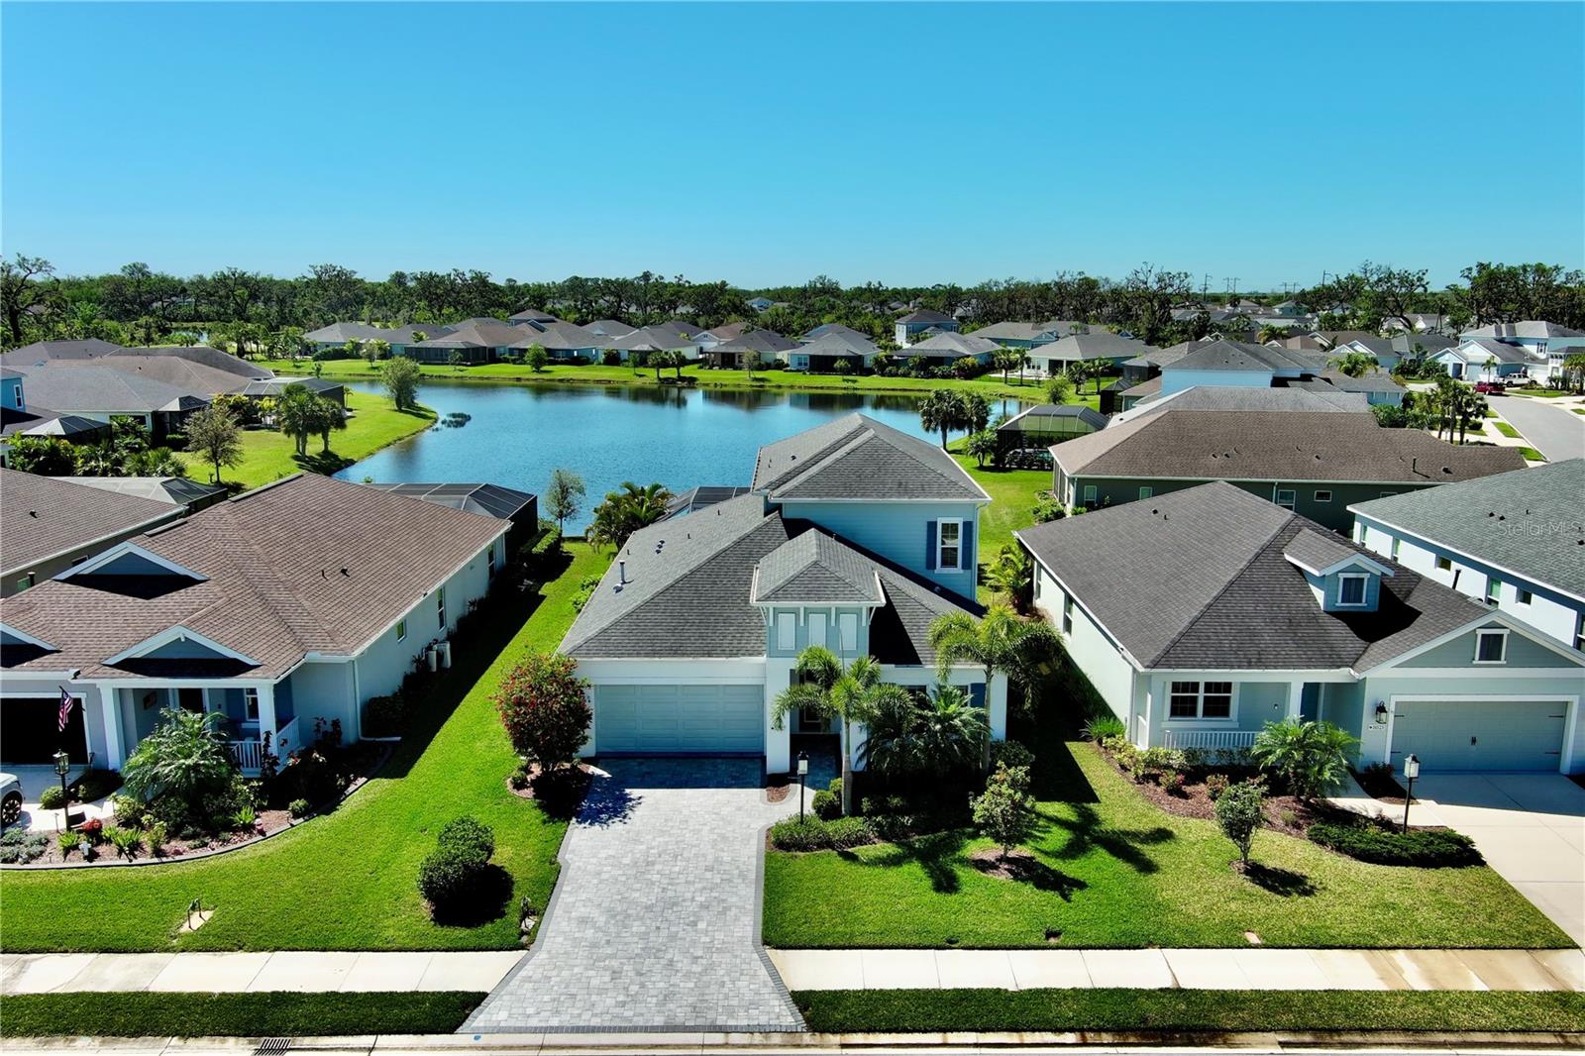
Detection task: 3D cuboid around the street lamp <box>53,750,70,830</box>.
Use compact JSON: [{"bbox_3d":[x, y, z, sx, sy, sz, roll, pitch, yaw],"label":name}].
[{"bbox_3d":[-18.200,6.543,31.850,0.330,2.150,0.330,0,11,0],"label":"street lamp"}]

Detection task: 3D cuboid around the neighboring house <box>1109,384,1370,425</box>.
[{"bbox_3d":[34.700,-7.974,99.800,20.700,6.100,13.200,2,11,12],"label":"neighboring house"}]

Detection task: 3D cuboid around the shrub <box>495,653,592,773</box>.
[{"bbox_3d":[-6.850,5.197,35.571,2.650,3.450,2.600,0,11,0],"label":"shrub"}]

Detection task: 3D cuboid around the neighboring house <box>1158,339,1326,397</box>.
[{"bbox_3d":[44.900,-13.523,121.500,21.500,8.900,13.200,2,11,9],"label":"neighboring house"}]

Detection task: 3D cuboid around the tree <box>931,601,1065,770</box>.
[{"bbox_3d":[5.650,4.425,35.500,3.750,4.850,3.700,0,11,0],"label":"tree"}]

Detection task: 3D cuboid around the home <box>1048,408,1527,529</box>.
[{"bbox_3d":[28.900,-3.996,76.782,24.800,6.100,12.200,1,11,6],"label":"home"}]

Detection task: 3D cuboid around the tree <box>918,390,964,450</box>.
[{"bbox_3d":[12.300,-8.958,106.986,3.800,5.200,3.700,0,11,0],"label":"tree"}]

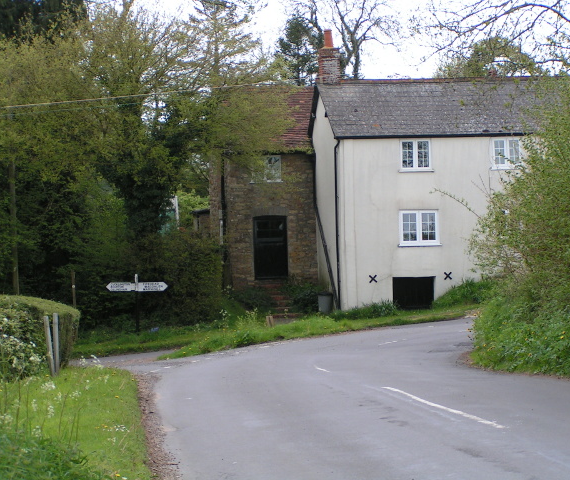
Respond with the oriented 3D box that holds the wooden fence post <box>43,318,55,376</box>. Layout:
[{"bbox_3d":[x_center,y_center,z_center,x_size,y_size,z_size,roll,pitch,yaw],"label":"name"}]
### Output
[{"bbox_3d":[-3.662,1.658,28.500,0.075,0.940,0.075,-7,0,-11],"label":"wooden fence post"}]

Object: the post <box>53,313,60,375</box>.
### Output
[{"bbox_3d":[-3.578,1.626,28.700,0.080,0.960,0.080,-1,0,-11],"label":"post"}]

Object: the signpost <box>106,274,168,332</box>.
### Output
[{"bbox_3d":[-3.962,1.740,49.000,1.660,1.700,0.130,-1,0,-3],"label":"signpost"}]

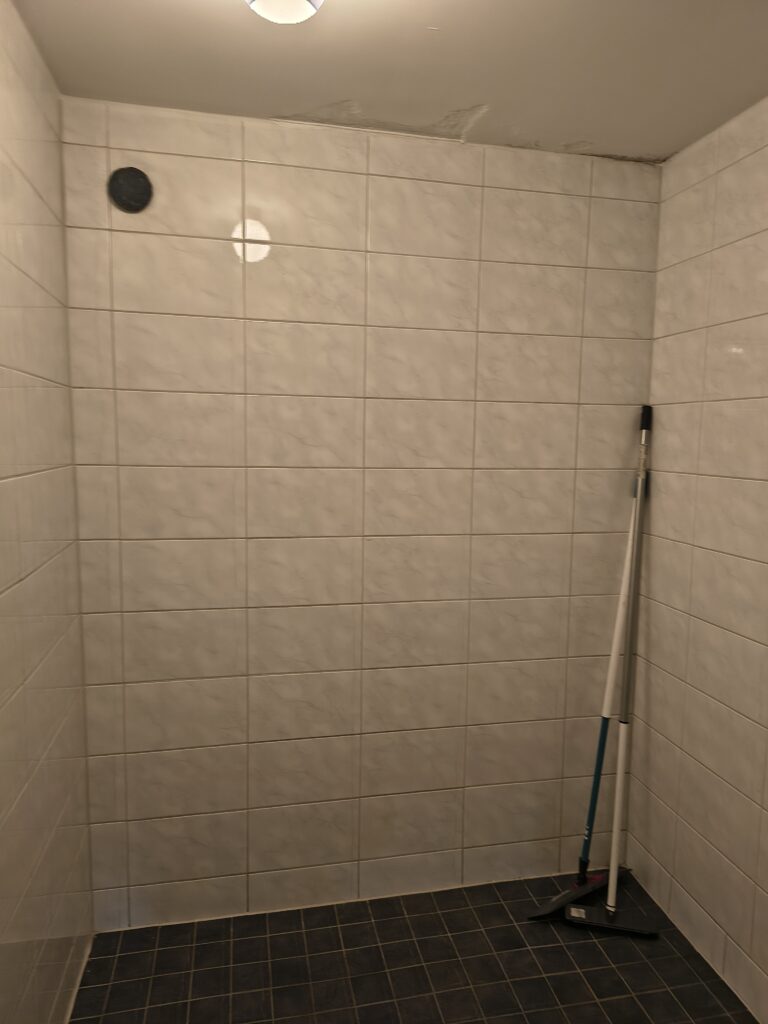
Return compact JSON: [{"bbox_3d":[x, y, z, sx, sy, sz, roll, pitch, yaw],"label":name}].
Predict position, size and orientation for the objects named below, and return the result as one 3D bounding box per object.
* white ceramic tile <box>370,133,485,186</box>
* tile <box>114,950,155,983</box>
[{"bbox_3d":[0.119,-0.982,1.980,0.331,0.114,0.010,-1,7,-13],"label":"white ceramic tile"},{"bbox_3d":[-0.659,1.208,1.881,0.097,0.009,0.097,0,6,-12],"label":"tile"}]

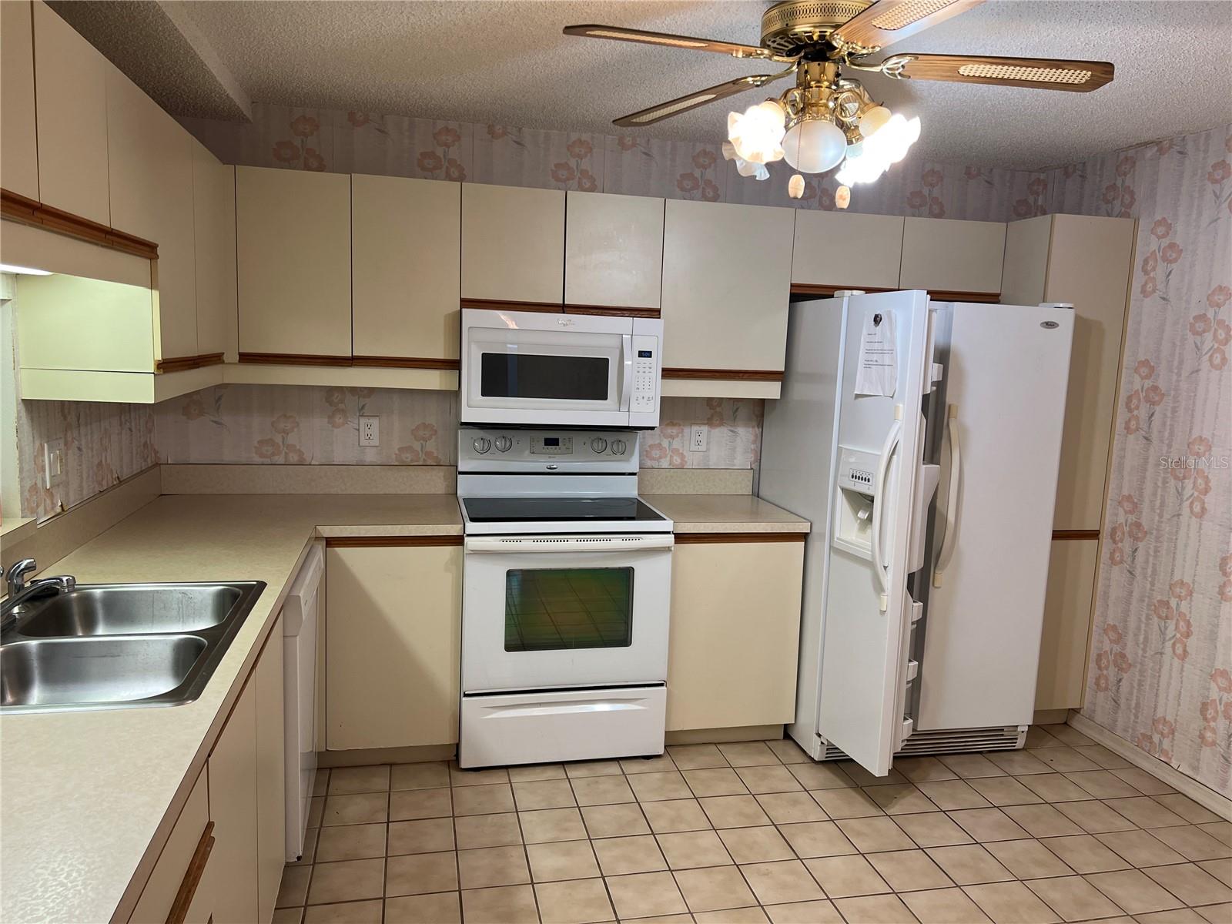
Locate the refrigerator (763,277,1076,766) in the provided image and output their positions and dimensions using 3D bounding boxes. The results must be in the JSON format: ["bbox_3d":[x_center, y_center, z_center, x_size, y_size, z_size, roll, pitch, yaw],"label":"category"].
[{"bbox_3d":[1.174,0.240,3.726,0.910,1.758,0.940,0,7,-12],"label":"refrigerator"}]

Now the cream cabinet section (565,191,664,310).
[{"bbox_3d":[-0.038,-0.810,3.656,0.382,0.433,0.313,1,7,-13],"label":"cream cabinet section"}]

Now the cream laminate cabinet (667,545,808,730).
[{"bbox_3d":[0.389,0.605,3.797,0.522,0.760,0.600,1,8,-12],"label":"cream laminate cabinet"}]

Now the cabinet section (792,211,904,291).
[{"bbox_3d":[0.898,-0.863,3.860,0.477,0.309,0.313,1,7,-13],"label":"cabinet section"}]

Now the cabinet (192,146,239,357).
[{"bbox_3d":[-1.465,-0.664,2.973,0.334,0.653,0.450,0,7,-12],"label":"cabinet"}]

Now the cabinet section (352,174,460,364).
[{"bbox_3d":[-0.790,-0.704,3.501,0.387,0.663,0.313,1,7,-13],"label":"cabinet section"}]

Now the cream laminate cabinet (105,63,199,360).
[{"bbox_3d":[-1.337,-0.588,2.361,0.325,0.638,0.809,0,7,-12],"label":"cream laminate cabinet"}]

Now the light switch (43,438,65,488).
[{"bbox_3d":[-1.553,0.002,2.567,0.011,0.118,0.116,0,8,-12],"label":"light switch"}]

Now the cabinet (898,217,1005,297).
[{"bbox_3d":[1.355,-0.861,3.964,0.465,0.309,0.324,0,7,-12],"label":"cabinet"}]

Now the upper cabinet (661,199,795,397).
[{"bbox_3d":[0.400,-0.650,3.777,0.524,0.753,0.325,1,8,-12],"label":"upper cabinet"}]

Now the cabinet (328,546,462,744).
[{"bbox_3d":[-0.839,0.594,3.527,0.455,0.760,0.600,1,8,-12],"label":"cabinet"}]

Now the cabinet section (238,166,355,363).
[{"bbox_3d":[-1.165,-0.707,3.416,0.383,0.663,0.313,1,7,-13],"label":"cabinet section"}]

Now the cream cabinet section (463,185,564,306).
[{"bbox_3d":[-0.411,-0.814,3.571,0.382,0.433,0.313,1,7,-13],"label":"cream cabinet section"}]

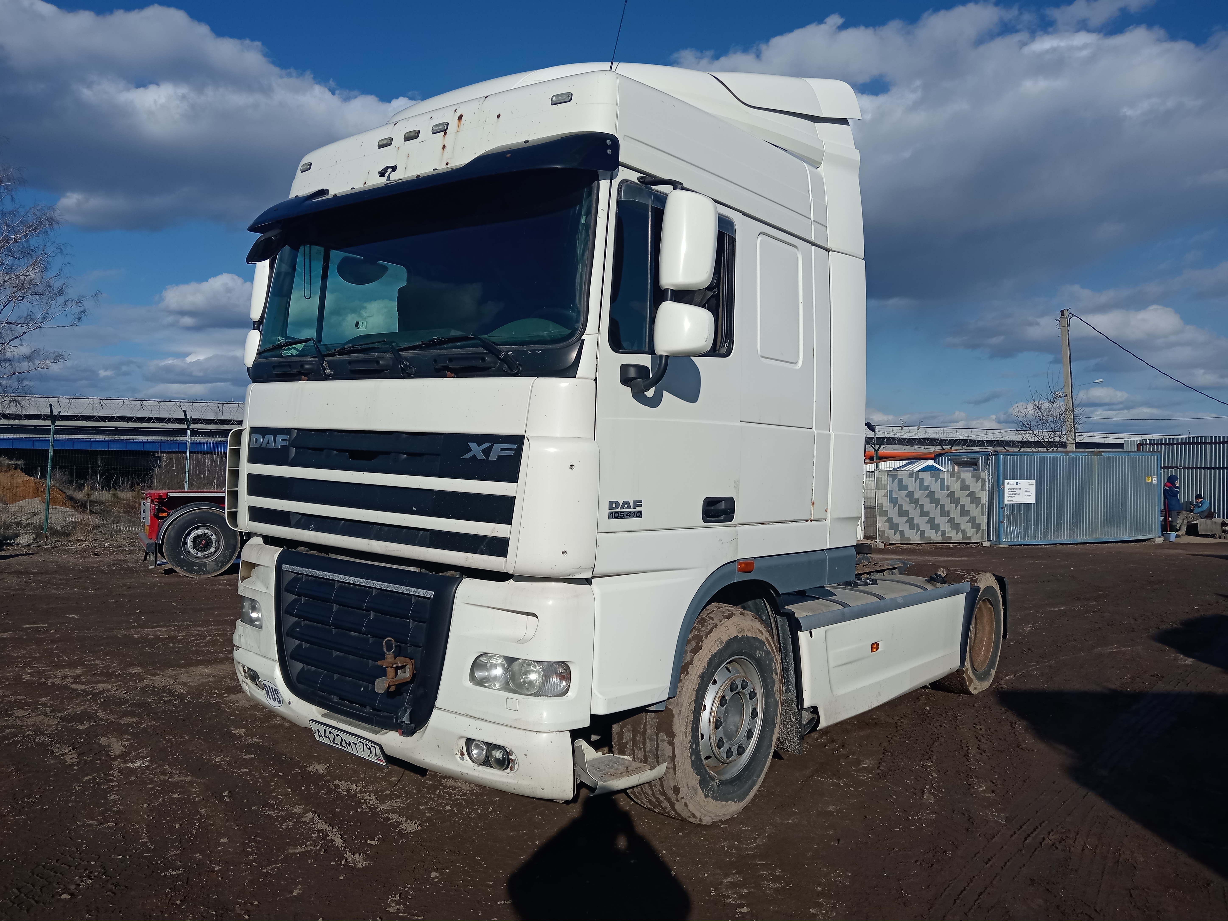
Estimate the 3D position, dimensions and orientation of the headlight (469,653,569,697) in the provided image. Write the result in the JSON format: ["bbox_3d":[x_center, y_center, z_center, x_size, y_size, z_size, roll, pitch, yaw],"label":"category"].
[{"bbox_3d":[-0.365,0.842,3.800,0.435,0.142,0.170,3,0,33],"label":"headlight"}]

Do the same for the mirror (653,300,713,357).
[{"bbox_3d":[0.278,-0.499,3.649,0.215,0.205,0.140,3,0,39],"label":"mirror"}]

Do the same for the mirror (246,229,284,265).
[{"bbox_3d":[-1.870,-1.145,5.136,0.140,0.170,0.200,2,0,-21],"label":"mirror"}]

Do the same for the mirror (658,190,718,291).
[{"bbox_3d":[0.297,-0.879,3.824,0.235,0.420,0.120,2,0,21],"label":"mirror"}]

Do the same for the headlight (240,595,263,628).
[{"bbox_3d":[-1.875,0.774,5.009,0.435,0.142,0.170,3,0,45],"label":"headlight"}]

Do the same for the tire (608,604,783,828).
[{"bbox_3d":[0.452,1.258,4.812,0.360,1.030,1.030,2,0,39],"label":"tire"}]

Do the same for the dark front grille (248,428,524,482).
[{"bbox_3d":[-1.132,-0.039,4.405,2.000,0.195,0.080,2,0,39],"label":"dark front grille"}]

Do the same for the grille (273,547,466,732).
[{"bbox_3d":[-1.167,0.810,4.408,1.370,0.700,0.150,2,0,39],"label":"grille"}]

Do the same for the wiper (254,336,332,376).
[{"bbox_3d":[-1.633,-0.515,4.851,0.790,0.200,0.110,3,0,39],"label":"wiper"}]

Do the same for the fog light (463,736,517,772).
[{"bbox_3d":[-0.486,1.179,3.856,0.230,0.113,0.100,3,0,35],"label":"fog light"}]

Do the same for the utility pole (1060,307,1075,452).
[{"bbox_3d":[14.273,-1.247,30.000,0.270,6.950,0.250,-2,0,24],"label":"utility pole"}]

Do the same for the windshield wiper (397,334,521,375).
[{"bbox_3d":[-0.688,-0.451,4.121,0.770,0.180,0.100,2,0,39],"label":"windshield wiper"}]

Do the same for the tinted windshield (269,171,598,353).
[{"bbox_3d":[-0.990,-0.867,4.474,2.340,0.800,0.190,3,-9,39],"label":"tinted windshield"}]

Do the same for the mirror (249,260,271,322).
[{"bbox_3d":[-2.052,-0.988,5.559,0.120,0.420,0.235,2,0,-19],"label":"mirror"}]

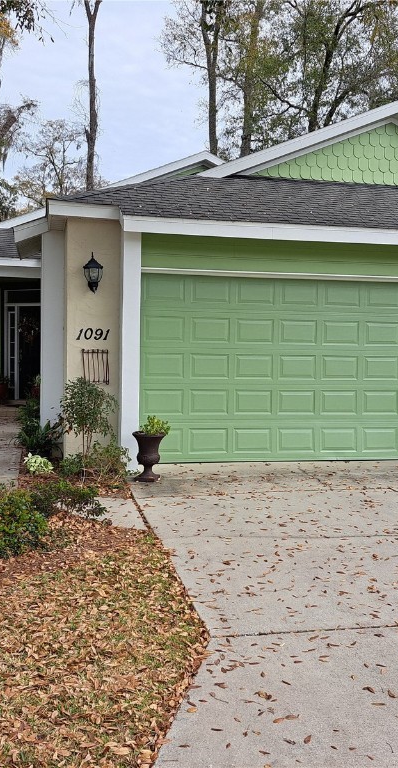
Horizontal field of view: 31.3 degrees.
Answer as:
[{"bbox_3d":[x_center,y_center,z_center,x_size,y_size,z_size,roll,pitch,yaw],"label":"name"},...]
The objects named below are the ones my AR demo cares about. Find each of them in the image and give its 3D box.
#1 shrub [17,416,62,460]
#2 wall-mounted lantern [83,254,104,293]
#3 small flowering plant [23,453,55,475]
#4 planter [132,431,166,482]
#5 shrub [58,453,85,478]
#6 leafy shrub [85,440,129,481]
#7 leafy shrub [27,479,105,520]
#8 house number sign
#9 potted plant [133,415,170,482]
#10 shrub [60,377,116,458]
[{"bbox_3d":[-1.982,0.681,8.887,0.562,0.525,0.500,0,3,-11],"label":"shrub"},{"bbox_3d":[-1.241,-1.299,8.350,0.235,0.485,0.260,0,2,-11],"label":"wall-mounted lantern"},{"bbox_3d":[-1.828,0.898,8.113,0.323,0.220,0.320,0,3,-11],"label":"small flowering plant"},{"bbox_3d":[-0.554,0.797,7.838,0.360,0.540,0.360,0,2,-11],"label":"planter"},{"bbox_3d":[-1.448,0.916,8.070,0.300,0.250,0.280,0,2,-11],"label":"shrub"},{"bbox_3d":[-1.025,0.842,8.011,0.505,0.411,0.480,0,3,-11],"label":"leafy shrub"},{"bbox_3d":[-1.191,1.016,6.427,0.703,0.306,0.480,0,3,-11],"label":"leafy shrub"},{"bbox_3d":[-1.304,-0.610,8.782,0.416,0.152,0.025,0,3,-11],"label":"house number sign"},{"bbox_3d":[-0.534,0.717,7.997,0.431,0.739,0.400,0,3,-11],"label":"potted plant"},{"bbox_3d":[-1.241,0.486,7.843,0.580,1.050,0.550,0,2,-11],"label":"shrub"}]

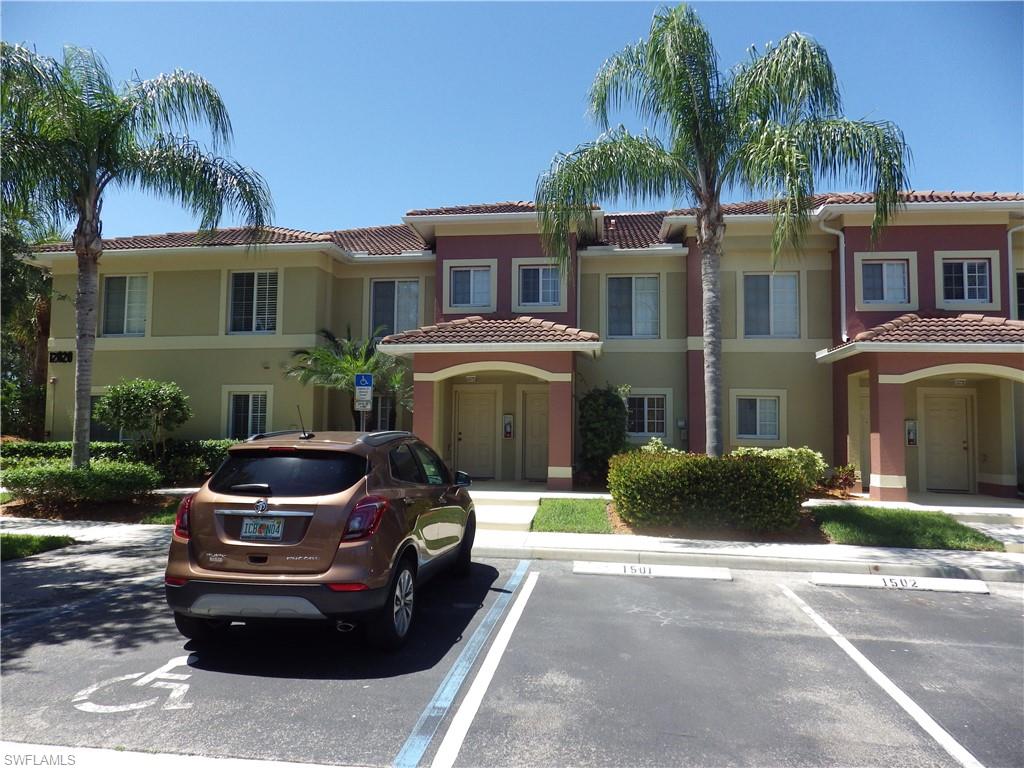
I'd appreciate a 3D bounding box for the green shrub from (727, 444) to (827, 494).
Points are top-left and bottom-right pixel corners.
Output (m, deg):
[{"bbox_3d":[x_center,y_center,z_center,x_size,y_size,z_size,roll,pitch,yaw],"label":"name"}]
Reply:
[{"bbox_3d":[5.426,1.737,13.300,1.850,1.000,1.400,0,-3,9],"label":"green shrub"}]

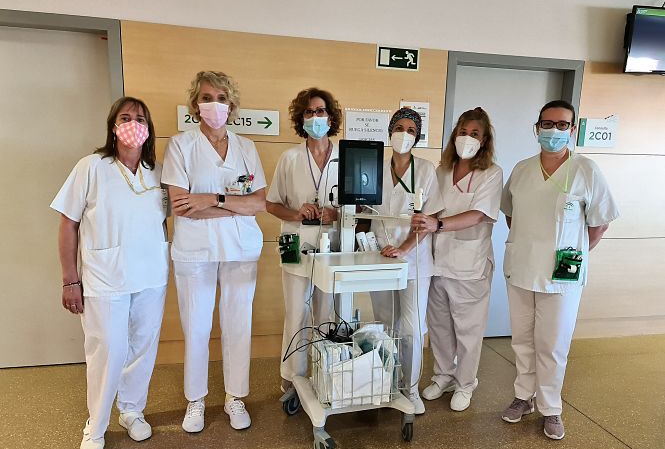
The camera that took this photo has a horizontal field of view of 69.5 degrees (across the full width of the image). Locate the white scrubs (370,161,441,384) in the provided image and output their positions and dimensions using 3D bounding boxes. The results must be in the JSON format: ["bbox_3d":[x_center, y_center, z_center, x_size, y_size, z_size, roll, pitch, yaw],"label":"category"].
[{"bbox_3d":[0.365,0.284,2.596,0.402,1.282,0.340,4,9,15],"label":"white scrubs"}]

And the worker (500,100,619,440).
[{"bbox_3d":[1.144,0.239,2.483,0.596,1.700,0.380,5,10,18],"label":"worker"}]

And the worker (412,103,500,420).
[{"bbox_3d":[0.685,0.200,2.702,0.515,1.677,0.450,7,10,30],"label":"worker"}]

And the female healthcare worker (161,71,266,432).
[{"bbox_3d":[-0.594,0.155,2.398,0.508,1.774,0.360,0,9,-10],"label":"female healthcare worker"}]

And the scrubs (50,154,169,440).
[{"bbox_3d":[-1.026,0.350,2.260,0.562,1.343,0.360,-1,10,-20],"label":"scrubs"}]

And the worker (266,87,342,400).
[{"bbox_3d":[-0.154,0.133,2.696,0.425,1.753,0.380,0,9,-10],"label":"worker"}]

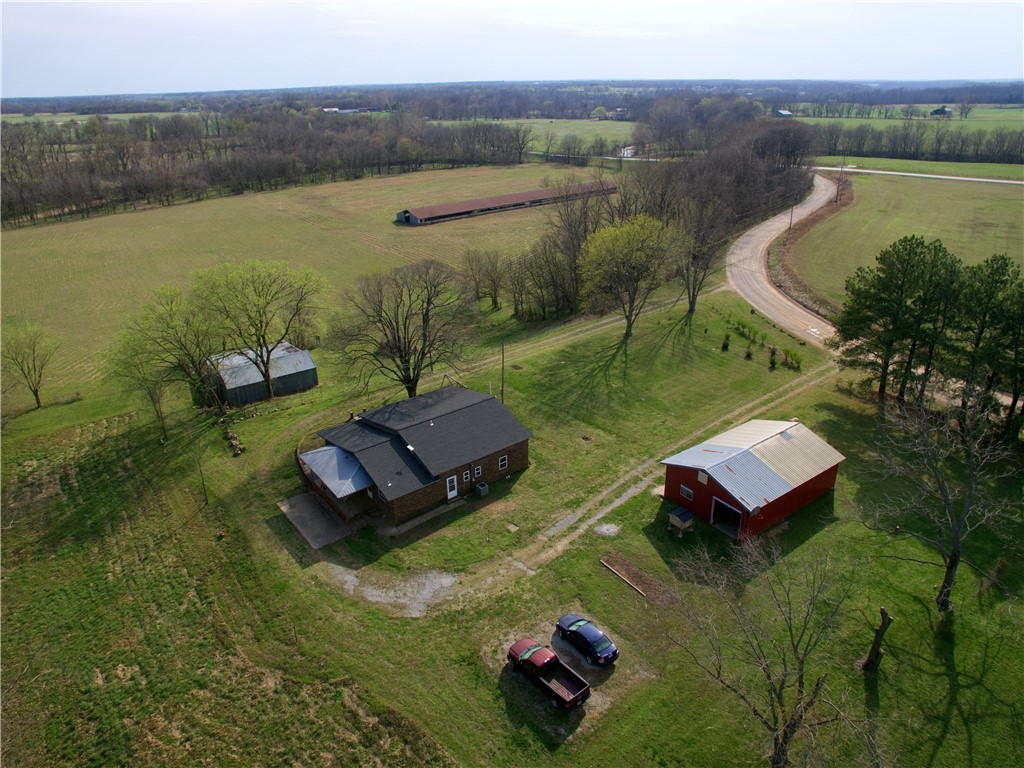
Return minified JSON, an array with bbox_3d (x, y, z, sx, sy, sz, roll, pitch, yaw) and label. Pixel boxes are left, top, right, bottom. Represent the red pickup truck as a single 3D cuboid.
[{"bbox_3d":[2.093,17.430,36.210,1.970,1.840,5.550,-23,35,-37],"label":"red pickup truck"}]

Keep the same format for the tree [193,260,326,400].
[{"bbox_3d":[-27.768,-5.614,66.746,14.300,15.800,14.300,-13,30,-22],"label":"tree"}]

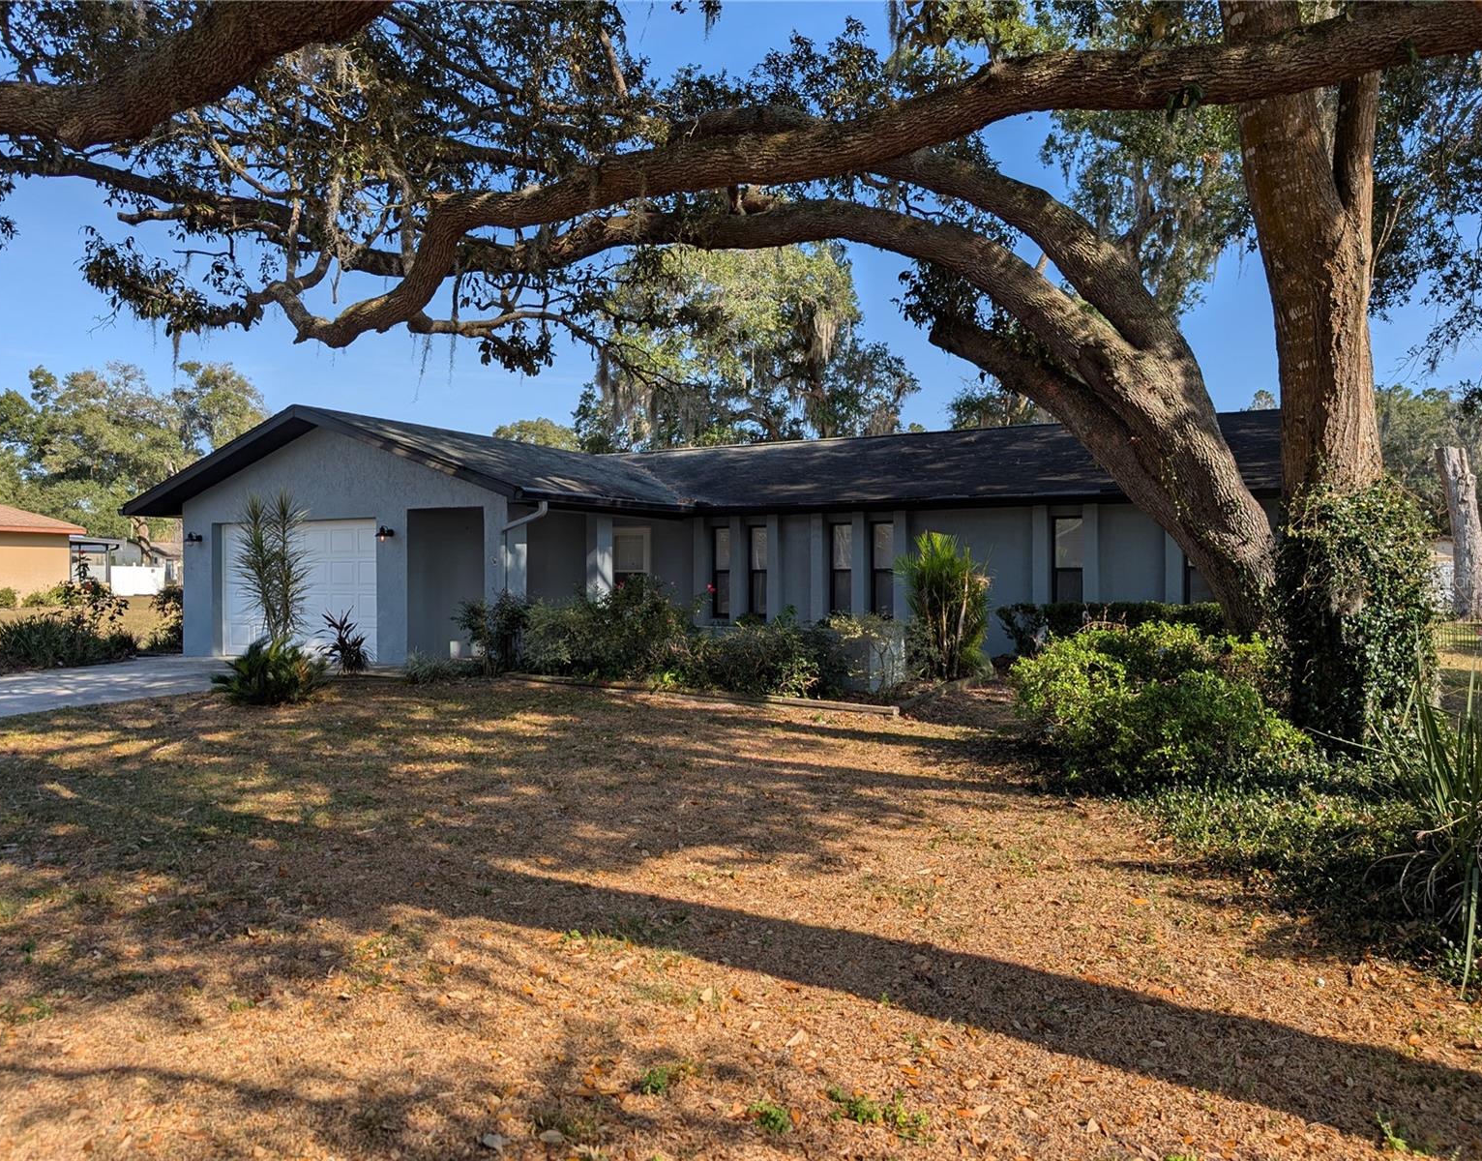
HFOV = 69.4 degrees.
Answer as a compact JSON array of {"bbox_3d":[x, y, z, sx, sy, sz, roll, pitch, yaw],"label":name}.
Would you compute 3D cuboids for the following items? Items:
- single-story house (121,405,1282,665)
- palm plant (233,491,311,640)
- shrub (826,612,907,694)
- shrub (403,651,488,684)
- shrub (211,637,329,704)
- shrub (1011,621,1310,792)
[{"bbox_3d":[0.570,-0.788,19.993,18.680,4.110,13.120,0,0,28],"label":"single-story house"},{"bbox_3d":[-5.717,0.148,13.091,0.880,2.400,0.880,0,0,22],"label":"palm plant"},{"bbox_3d":[1.485,0.844,12.647,0.900,0.900,0.750,0,0,19],"label":"shrub"},{"bbox_3d":[-3.951,1.123,14.413,1.100,0.380,0.750,0,0,19],"label":"shrub"},{"bbox_3d":[-5.509,0.999,12.497,1.250,0.700,1.200,0,0,22],"label":"shrub"},{"bbox_3d":[3.255,0.865,8.400,2.150,1.000,1.800,0,0,3],"label":"shrub"}]

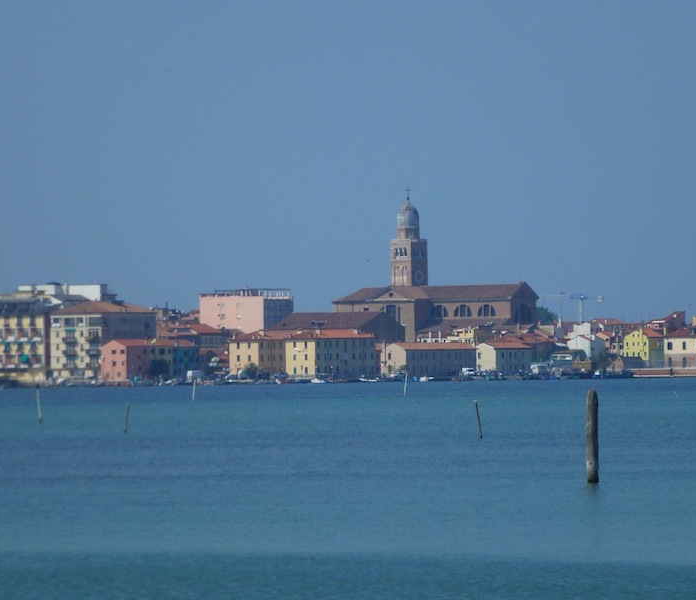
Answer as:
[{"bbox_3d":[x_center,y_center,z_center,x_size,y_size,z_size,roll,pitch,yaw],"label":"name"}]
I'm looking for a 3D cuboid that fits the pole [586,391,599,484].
[{"bbox_3d":[6.545,3.644,133.518,0.313,2.528,0.313,0,-1,0],"label":"pole"}]

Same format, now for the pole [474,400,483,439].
[{"bbox_3d":[5.848,5.345,223.012,0.116,1.706,0.116,-9,-1,0],"label":"pole"}]

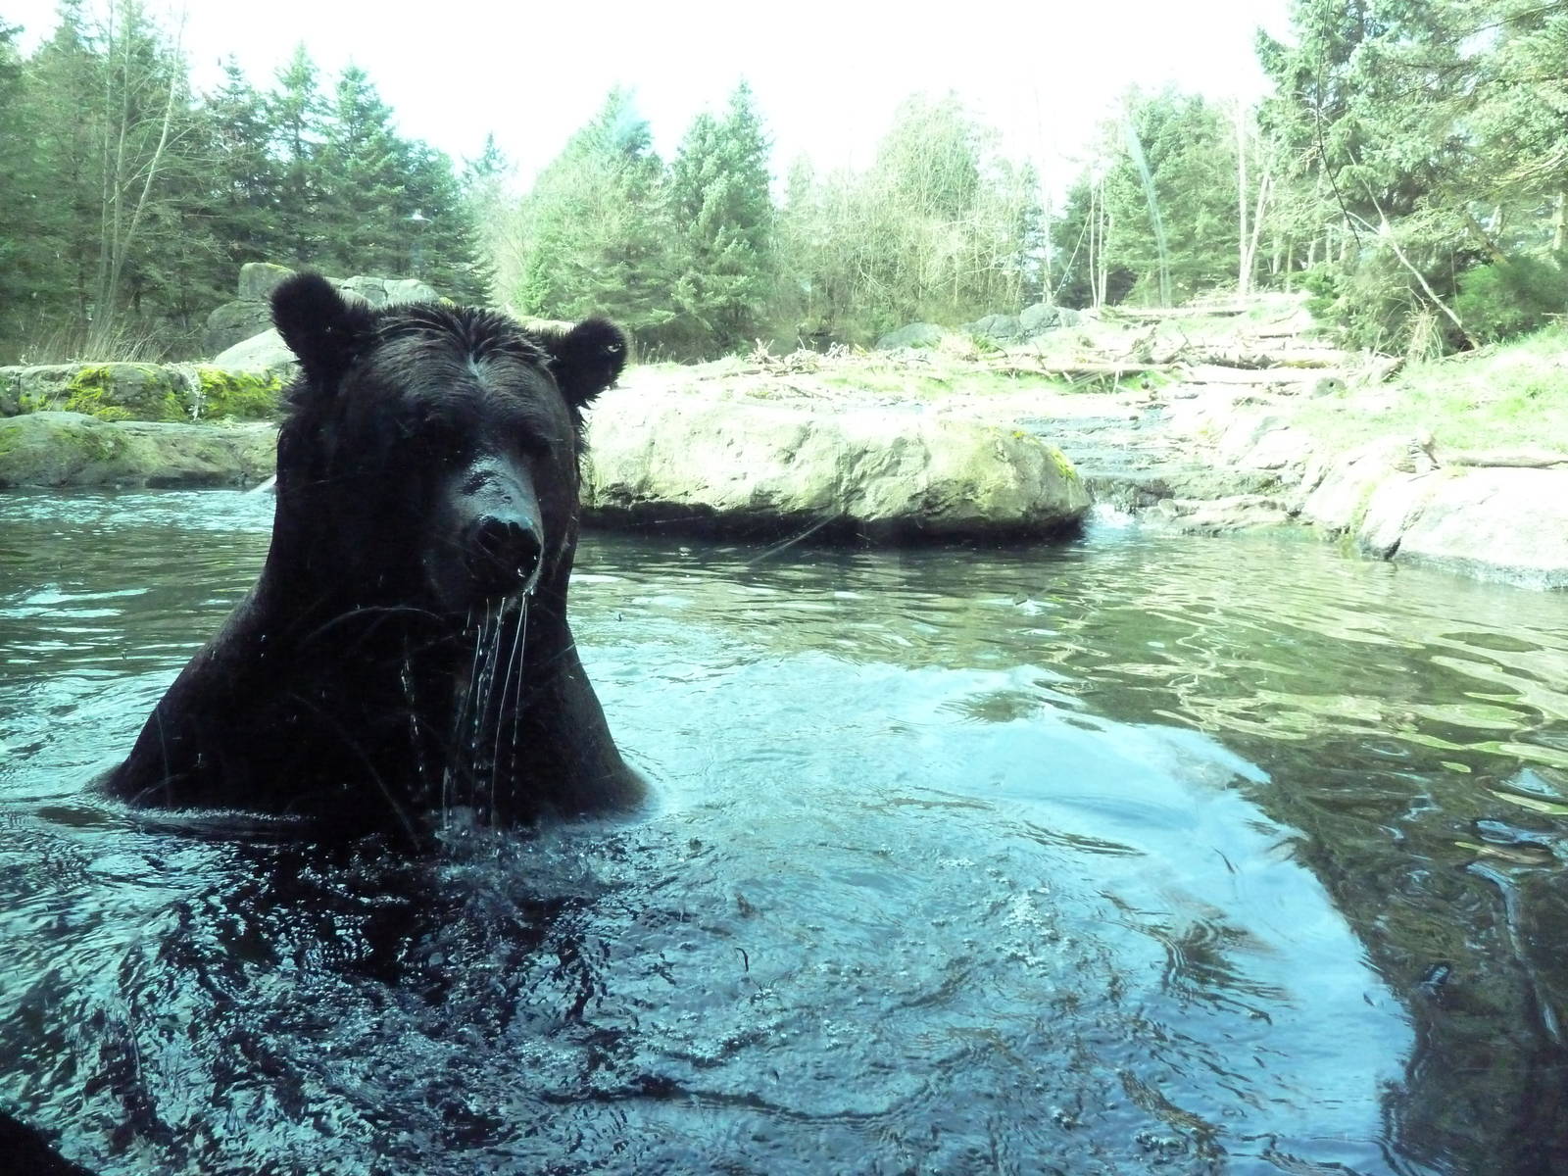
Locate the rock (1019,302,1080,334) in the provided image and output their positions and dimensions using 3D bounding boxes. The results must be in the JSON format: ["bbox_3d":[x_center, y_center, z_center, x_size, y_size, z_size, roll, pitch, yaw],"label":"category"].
[{"bbox_3d":[4.460,-4.532,19.000,0.980,0.550,0.800,2,8,13],"label":"rock"}]

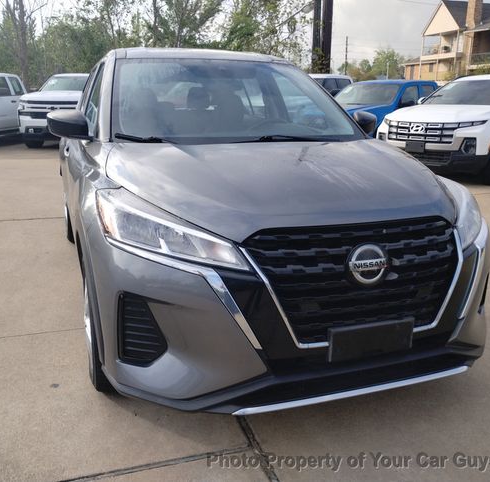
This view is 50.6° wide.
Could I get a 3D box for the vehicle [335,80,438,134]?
[{"bbox_3d":[3.558,-3.071,12.807,5.100,1.760,1.860,-14,21,-43],"label":"vehicle"}]

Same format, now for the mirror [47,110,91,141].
[{"bbox_3d":[-0.899,-0.604,2.637,0.225,0.165,0.160,-5,16,-18],"label":"mirror"}]

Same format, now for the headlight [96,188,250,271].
[{"bbox_3d":[-0.259,-0.049,1.709,0.410,0.200,0.480,-5,16,-18],"label":"headlight"}]

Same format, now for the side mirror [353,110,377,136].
[{"bbox_3d":[0.741,-0.734,3.185,0.225,0.165,0.160,-5,16,-18],"label":"side mirror"}]

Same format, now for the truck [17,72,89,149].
[{"bbox_3d":[-4.686,-3.868,15.148,2.050,1.940,5.850,0,15,-3],"label":"truck"}]

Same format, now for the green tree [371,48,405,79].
[{"bbox_3d":[23.081,-26.490,83.927,6.800,10.200,6.800,1,15,0],"label":"green tree"}]

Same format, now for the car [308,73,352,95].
[{"bbox_3d":[1.871,-3.927,15.480,2.000,1.950,5.600,14,20,40],"label":"car"}]

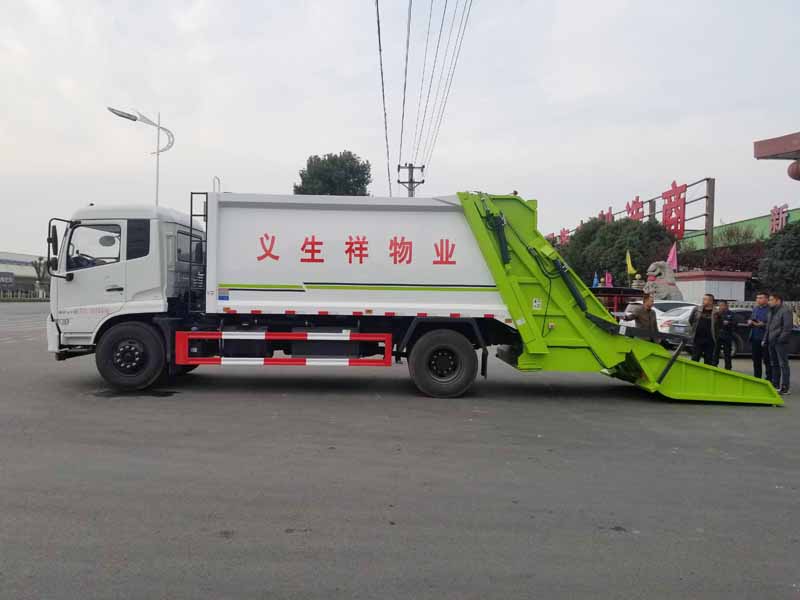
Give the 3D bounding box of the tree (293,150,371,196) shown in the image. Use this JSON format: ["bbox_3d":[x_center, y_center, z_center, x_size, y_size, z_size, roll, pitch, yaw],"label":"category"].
[{"bbox_3d":[-4.788,-4.738,42.000,6.000,11.500,6.000,1,1,0],"label":"tree"}]

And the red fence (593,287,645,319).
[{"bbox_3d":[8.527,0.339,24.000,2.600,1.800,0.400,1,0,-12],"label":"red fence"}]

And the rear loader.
[{"bbox_3d":[0.220,-0.116,10.200,11.200,3.130,2.500,1,1,0],"label":"rear loader"}]

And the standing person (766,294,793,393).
[{"bbox_3d":[6.600,0.742,10.450,0.330,1.710,0.470,1,1,-13],"label":"standing person"}]

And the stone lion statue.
[{"bbox_3d":[10.963,-0.346,25.000,1.750,2.300,1.150,1,1,-6],"label":"stone lion statue"}]

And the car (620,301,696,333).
[{"bbox_3d":[8.600,0.794,20.400,1.800,1.500,4.600,1,1,-1],"label":"car"}]

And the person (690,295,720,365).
[{"bbox_3d":[6.182,0.725,12.200,0.560,1.690,0.360,2,1,45],"label":"person"}]

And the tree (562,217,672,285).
[{"bbox_3d":[12.494,-1.561,35.000,6.000,6.100,6.200,1,1,0],"label":"tree"}]

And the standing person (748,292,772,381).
[{"bbox_3d":[6.678,0.732,11.100,0.380,1.720,0.480,1,1,-22],"label":"standing person"}]

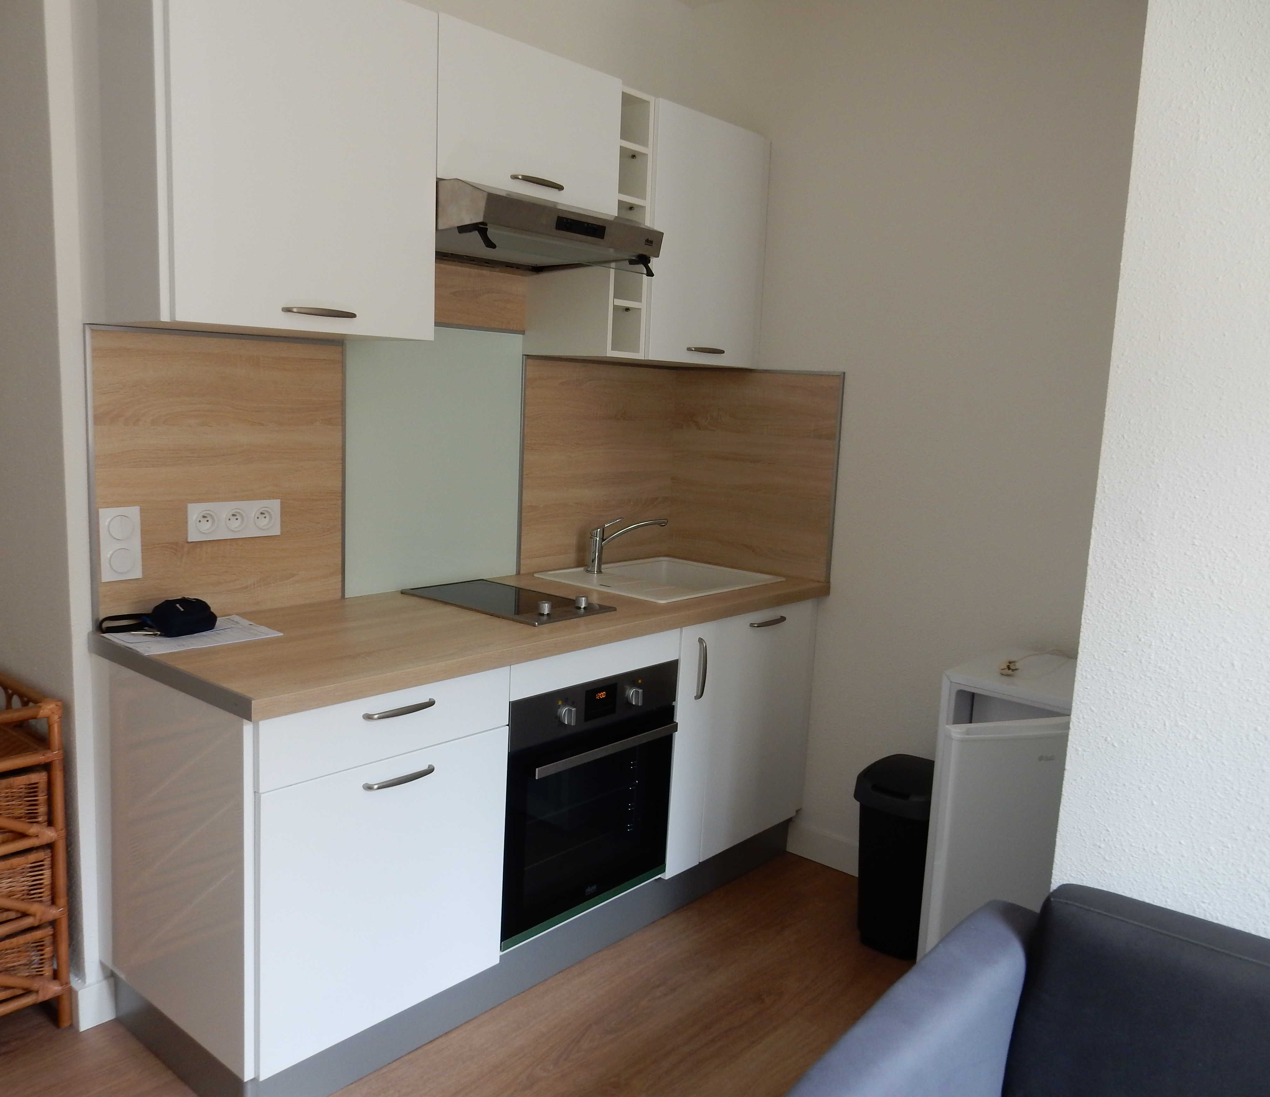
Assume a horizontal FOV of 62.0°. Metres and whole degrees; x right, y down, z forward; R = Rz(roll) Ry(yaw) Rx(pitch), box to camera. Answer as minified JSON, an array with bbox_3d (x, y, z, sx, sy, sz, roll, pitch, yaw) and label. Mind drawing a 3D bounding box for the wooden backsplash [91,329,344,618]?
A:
[{"bbox_3d":[-0.947,-0.165,2.445,0.022,0.640,0.620,10,11,40],"label":"wooden backsplash"}]

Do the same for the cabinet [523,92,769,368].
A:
[{"bbox_3d":[0.051,-0.921,3.187,0.332,0.707,0.713,10,11,40],"label":"cabinet"}]

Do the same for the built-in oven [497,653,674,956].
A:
[{"bbox_3d":[-0.297,0.573,2.770,0.565,0.593,0.595,10,11,40],"label":"built-in oven"}]

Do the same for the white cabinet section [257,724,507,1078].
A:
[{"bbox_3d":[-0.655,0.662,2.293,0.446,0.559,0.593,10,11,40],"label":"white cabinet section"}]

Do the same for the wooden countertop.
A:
[{"bbox_3d":[-0.274,0.162,2.759,0.657,0.041,1.934,10,11,40],"label":"wooden countertop"}]

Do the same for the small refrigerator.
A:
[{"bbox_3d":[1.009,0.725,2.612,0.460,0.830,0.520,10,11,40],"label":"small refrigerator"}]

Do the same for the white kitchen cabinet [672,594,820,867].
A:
[{"bbox_3d":[0.111,0.487,3.282,0.600,0.713,0.716,10,11,40],"label":"white kitchen cabinet"}]

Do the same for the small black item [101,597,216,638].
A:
[{"bbox_3d":[-1.030,0.149,2.283,0.123,0.060,0.194,10,11,40],"label":"small black item"}]

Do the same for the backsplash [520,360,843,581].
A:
[{"bbox_3d":[0.142,-0.225,3.173,0.655,0.642,0.705,10,11,40],"label":"backsplash"}]

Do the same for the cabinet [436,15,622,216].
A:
[{"bbox_3d":[-0.367,-1.029,2.636,0.370,0.340,0.596,10,11,40],"label":"cabinet"}]

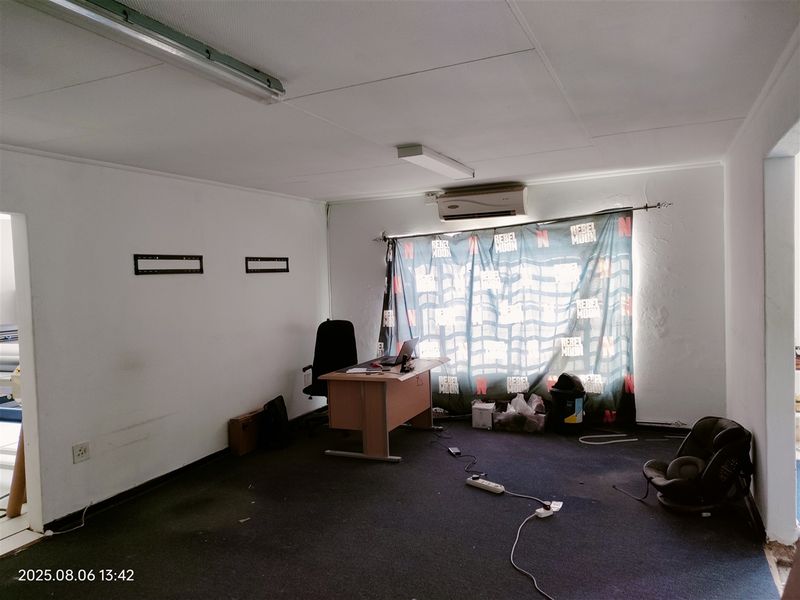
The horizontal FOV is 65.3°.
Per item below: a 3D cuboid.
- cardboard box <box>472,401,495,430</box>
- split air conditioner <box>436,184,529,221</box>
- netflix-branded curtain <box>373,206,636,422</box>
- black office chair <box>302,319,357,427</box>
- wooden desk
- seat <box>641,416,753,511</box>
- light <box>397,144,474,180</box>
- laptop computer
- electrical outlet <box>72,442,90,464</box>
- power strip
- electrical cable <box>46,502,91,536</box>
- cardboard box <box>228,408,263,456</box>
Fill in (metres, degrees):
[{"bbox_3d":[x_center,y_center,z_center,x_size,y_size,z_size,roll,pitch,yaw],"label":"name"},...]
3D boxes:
[{"bbox_3d":[0.840,1.151,6.151,0.200,0.210,0.180,-1,3,27],"label":"cardboard box"},{"bbox_3d":[0.869,-0.995,6.553,0.910,0.290,0.210,-1,3,23],"label":"split air conditioner"},{"bbox_3d":[1.007,0.201,6.573,2.750,2.100,0.150,-1,3,23],"label":"netflix-branded curtain"},{"bbox_3d":[-0.747,0.793,6.420,0.630,1.120,0.670,-1,3,23],"label":"black office chair"},{"bbox_3d":[-0.112,0.989,5.984,0.810,0.730,1.200,-1,3,23],"label":"wooden desk"},{"bbox_3d":[1.940,1.047,4.117,0.640,0.530,0.450,-3,3,-15],"label":"seat"},{"bbox_3d":[0.319,-1.053,4.881,0.175,0.063,1.280,-1,3,23],"label":"light"},{"bbox_3d":[-0.016,0.488,5.895,0.280,0.215,0.330,-1,3,23],"label":"laptop computer"},{"bbox_3d":[-2.140,1.027,4.202,0.015,0.118,0.125,-1,3,23],"label":"electrical outlet"},{"bbox_3d":[0.628,1.360,4.584,0.320,0.045,0.060,0,3,41],"label":"power strip"},{"bbox_3d":[-2.168,1.464,4.179,0.150,0.075,0.390,-1,3,23],"label":"electrical cable"},{"bbox_3d":[-1.388,1.207,5.690,0.125,0.310,0.400,-1,3,23],"label":"cardboard box"}]

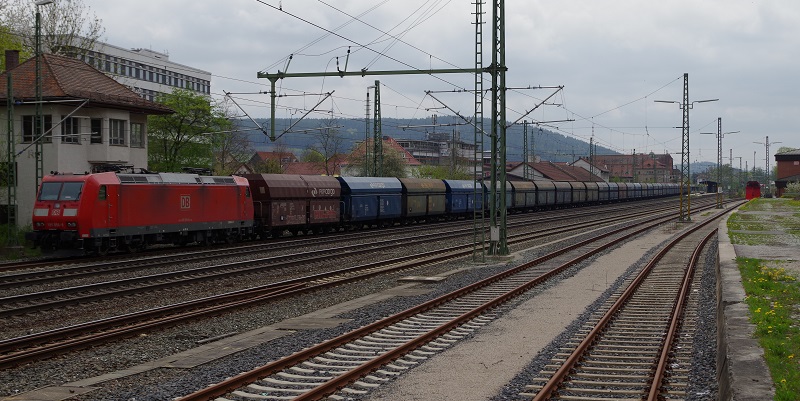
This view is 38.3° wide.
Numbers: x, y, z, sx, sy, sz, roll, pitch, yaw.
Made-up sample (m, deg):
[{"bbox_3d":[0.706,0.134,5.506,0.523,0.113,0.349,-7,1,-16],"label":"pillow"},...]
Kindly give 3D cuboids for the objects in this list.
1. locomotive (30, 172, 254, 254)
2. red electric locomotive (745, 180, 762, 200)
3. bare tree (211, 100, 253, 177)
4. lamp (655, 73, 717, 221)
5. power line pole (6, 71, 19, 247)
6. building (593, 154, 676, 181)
[{"bbox_3d":[-12.220,0.360,58.300,2.980,4.150,18.900,0,1,17],"label":"locomotive"},{"bbox_3d":[77.600,-2.050,253.000,3.000,4.200,17.000,0,1,17],"label":"red electric locomotive"},{"bbox_3d":[-12.500,-2.700,86.000,3.700,10.100,3.700,0,1,0],"label":"bare tree"},{"bbox_3d":[26.600,-4.900,107.000,6.000,13.700,0.800,0,1,17],"label":"lamp"},{"bbox_3d":[-17.600,-1.800,52.300,0.380,7.900,0.280,0,1,17],"label":"power line pole"},{"bbox_3d":[75.000,-7.700,372.000,28.000,14.500,15.000,0,1,8],"label":"building"}]

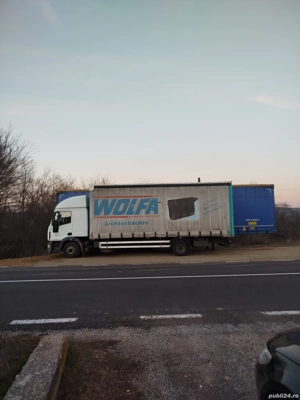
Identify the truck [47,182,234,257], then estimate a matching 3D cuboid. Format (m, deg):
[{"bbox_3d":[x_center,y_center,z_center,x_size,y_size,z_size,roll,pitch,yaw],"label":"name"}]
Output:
[{"bbox_3d":[-0.540,1.140,15.600,9.780,3.720,2.530,-1,-4,1],"label":"truck"}]

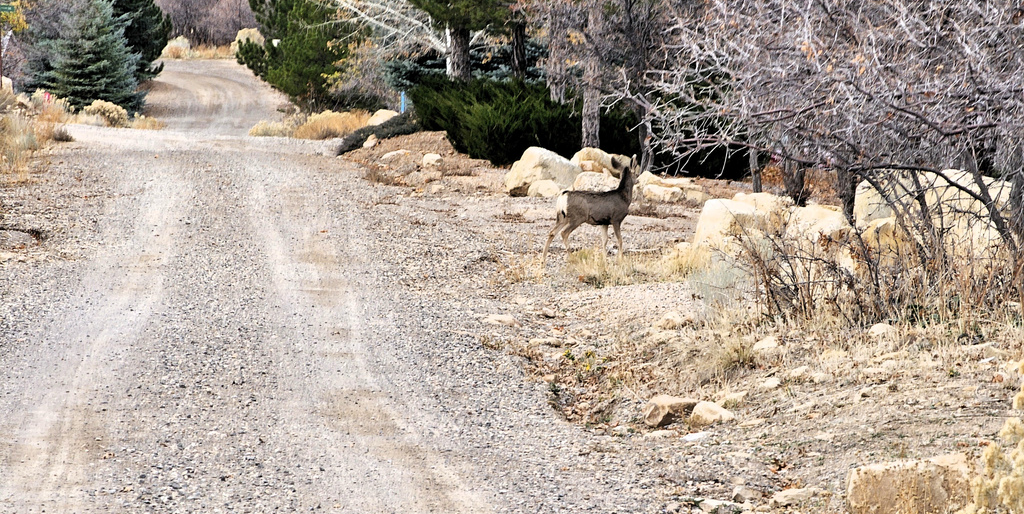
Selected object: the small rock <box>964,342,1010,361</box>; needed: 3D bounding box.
[{"bbox_3d":[3.005,0.597,43.000,0.291,0.126,0.233,0,1,0],"label":"small rock"}]

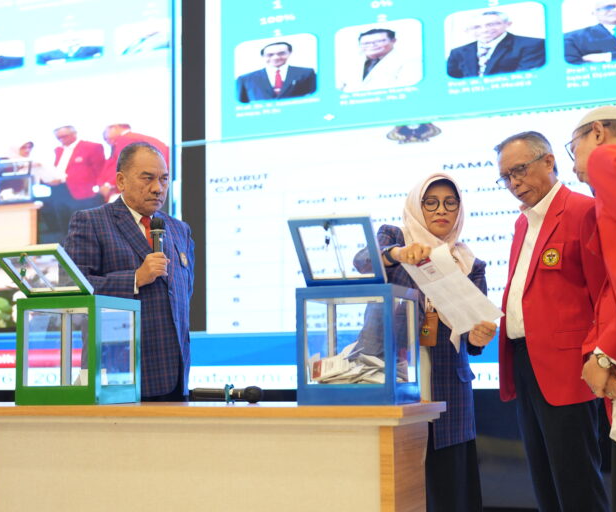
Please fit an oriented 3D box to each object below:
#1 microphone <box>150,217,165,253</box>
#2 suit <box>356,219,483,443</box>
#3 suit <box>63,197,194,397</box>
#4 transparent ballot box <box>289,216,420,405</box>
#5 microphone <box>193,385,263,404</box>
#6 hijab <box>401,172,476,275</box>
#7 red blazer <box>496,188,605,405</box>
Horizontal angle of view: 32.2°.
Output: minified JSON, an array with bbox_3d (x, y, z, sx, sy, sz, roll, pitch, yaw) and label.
[{"bbox_3d":[-0.499,-0.015,3.550,0.053,0.230,0.053,3,-27,-30],"label":"microphone"},{"bbox_3d":[0.376,0.263,3.530,0.460,0.750,0.350,0,-6,-3],"label":"suit"},{"bbox_3d":[-0.633,0.147,3.780,0.500,0.730,0.330,5,-9,-43],"label":"suit"},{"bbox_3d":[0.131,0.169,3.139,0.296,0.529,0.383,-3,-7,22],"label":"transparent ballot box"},{"bbox_3d":[-0.238,0.410,3.150,0.215,0.055,0.055,-1,-6,6],"label":"microphone"},{"bbox_3d":[0.432,-0.094,3.530,0.260,0.370,0.260,0,-6,-5],"label":"hijab"},{"bbox_3d":[0.812,0.126,3.500,0.300,0.740,0.480,4,-8,-36],"label":"red blazer"}]

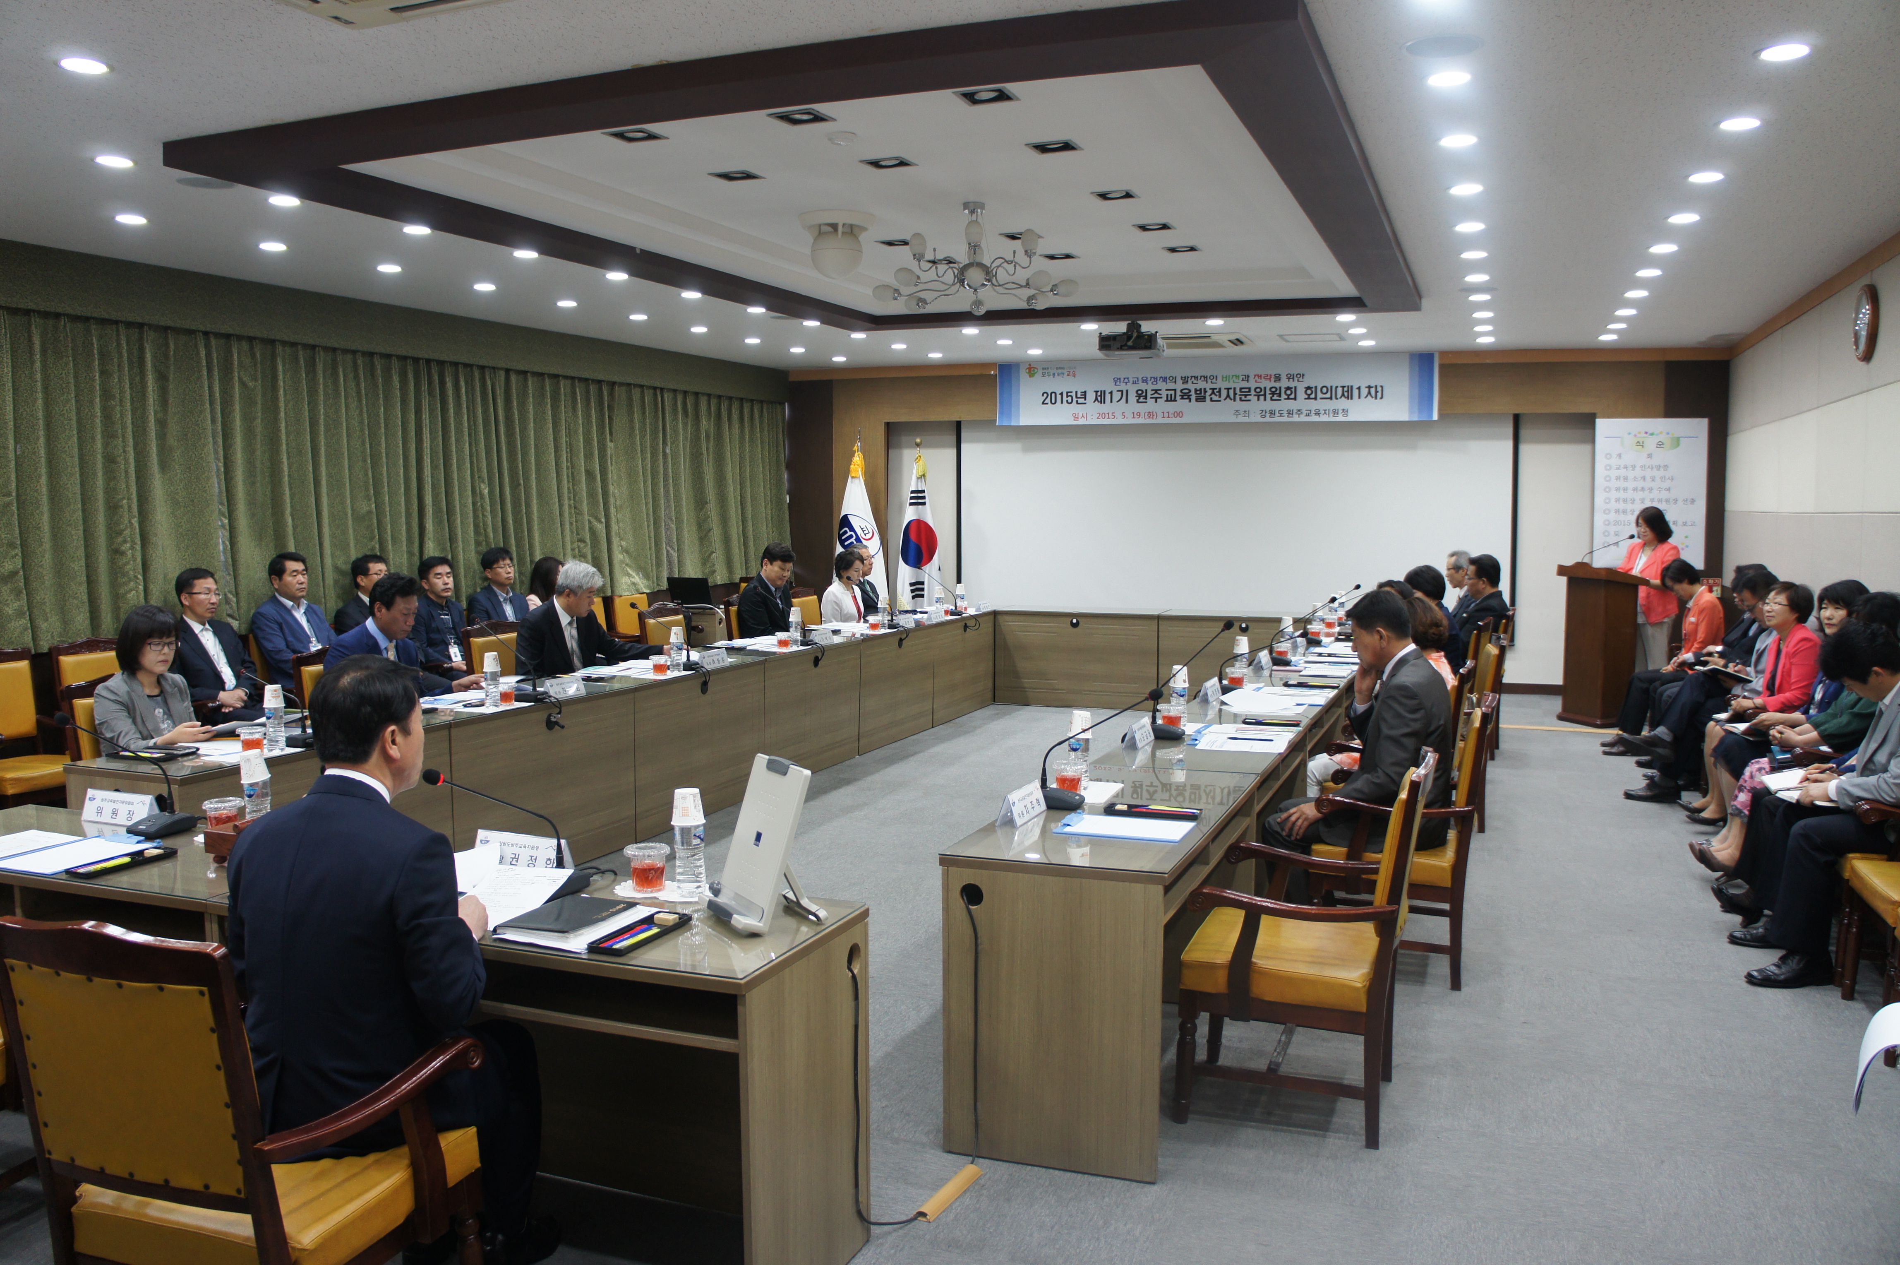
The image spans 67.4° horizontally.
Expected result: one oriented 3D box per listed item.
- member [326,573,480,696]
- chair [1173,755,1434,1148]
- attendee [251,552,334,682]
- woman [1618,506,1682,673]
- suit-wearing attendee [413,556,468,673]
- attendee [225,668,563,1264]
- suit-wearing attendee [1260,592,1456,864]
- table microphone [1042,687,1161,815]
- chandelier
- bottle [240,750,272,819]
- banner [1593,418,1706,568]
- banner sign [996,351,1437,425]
[{"bbox_3d":[-2.345,0.385,6.265,0.800,1.280,0.540,2,5,21],"label":"member"},{"bbox_3d":[0.945,0.780,3.746,0.590,0.940,0.520,2,5,21],"label":"chair"},{"bbox_3d":[-3.248,0.250,7.516,0.820,1.330,0.550,3,6,26],"label":"attendee"},{"bbox_3d":[5.183,-0.146,10.645,0.420,1.580,0.480,-2,6,-23],"label":"woman"},{"bbox_3d":[-2.875,0.207,8.257,0.780,1.280,0.500,2,5,21],"label":"suit-wearing attendee"},{"bbox_3d":[-1.093,0.716,2.785,0.530,1.330,0.770,3,6,29],"label":"attendee"},{"bbox_3d":[1.407,0.503,4.936,0.700,1.280,0.520,2,5,21],"label":"suit-wearing attendee"},{"bbox_3d":[0.416,0.318,3.971,0.365,0.345,0.130,2,5,21],"label":"table microphone"},{"bbox_3d":[0.114,-1.805,6.828,1.000,0.500,1.000,0,6,0],"label":"chandelier"},{"bbox_3d":[-1.747,0.410,3.593,0.070,0.228,0.070,2,5,21],"label":"bottle"},{"bbox_3d":[5.652,-1.122,11.511,0.830,1.210,0.020,2,6,21],"label":"banner"},{"bbox_3d":[2.267,-2.150,12.606,3.900,0.580,0.020,2,5,21],"label":"banner sign"}]

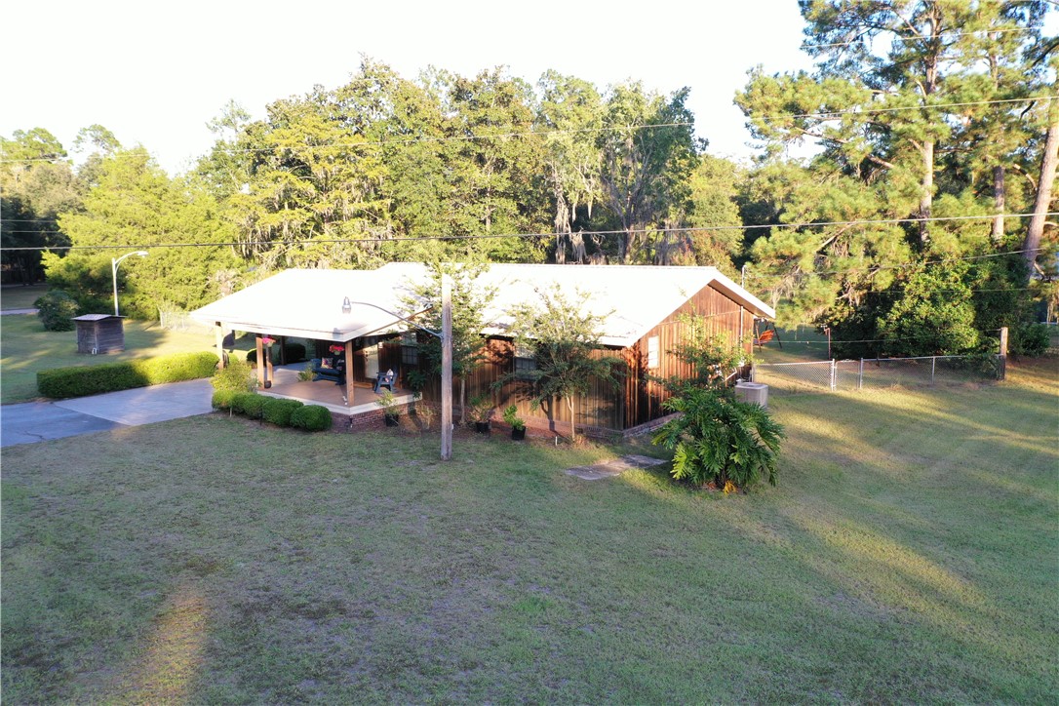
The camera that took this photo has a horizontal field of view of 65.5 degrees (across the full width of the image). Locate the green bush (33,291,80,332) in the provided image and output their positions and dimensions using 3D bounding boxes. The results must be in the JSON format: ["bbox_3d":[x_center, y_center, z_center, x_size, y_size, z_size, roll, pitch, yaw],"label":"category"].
[{"bbox_3d":[-32.200,-2.921,55.875,2.700,2.600,2.700,-5,9,-30],"label":"green bush"}]

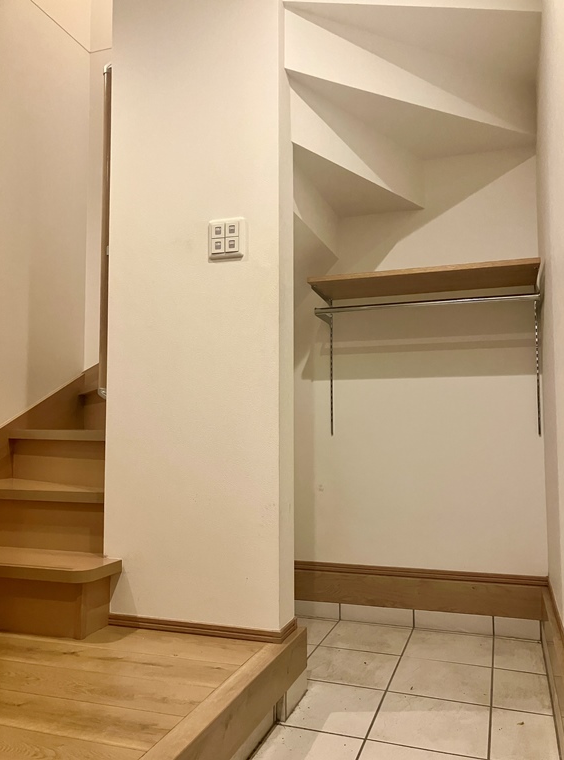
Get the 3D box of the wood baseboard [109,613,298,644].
[{"bbox_3d":[-0.242,0.743,1.901,0.571,0.034,0.160,-2,-5,20],"label":"wood baseboard"}]

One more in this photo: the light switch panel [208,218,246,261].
[{"bbox_3d":[-0.173,-0.431,1.885,0.118,0.120,0.015,-2,-5,20],"label":"light switch panel"}]

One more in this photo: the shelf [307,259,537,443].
[{"bbox_3d":[0.537,-0.084,2.328,0.828,0.604,0.340,-2,-5,20],"label":"shelf"}]

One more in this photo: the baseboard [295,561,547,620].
[{"bbox_3d":[0.515,0.831,2.438,1.000,0.165,0.022,-2,-5,20],"label":"baseboard"}]

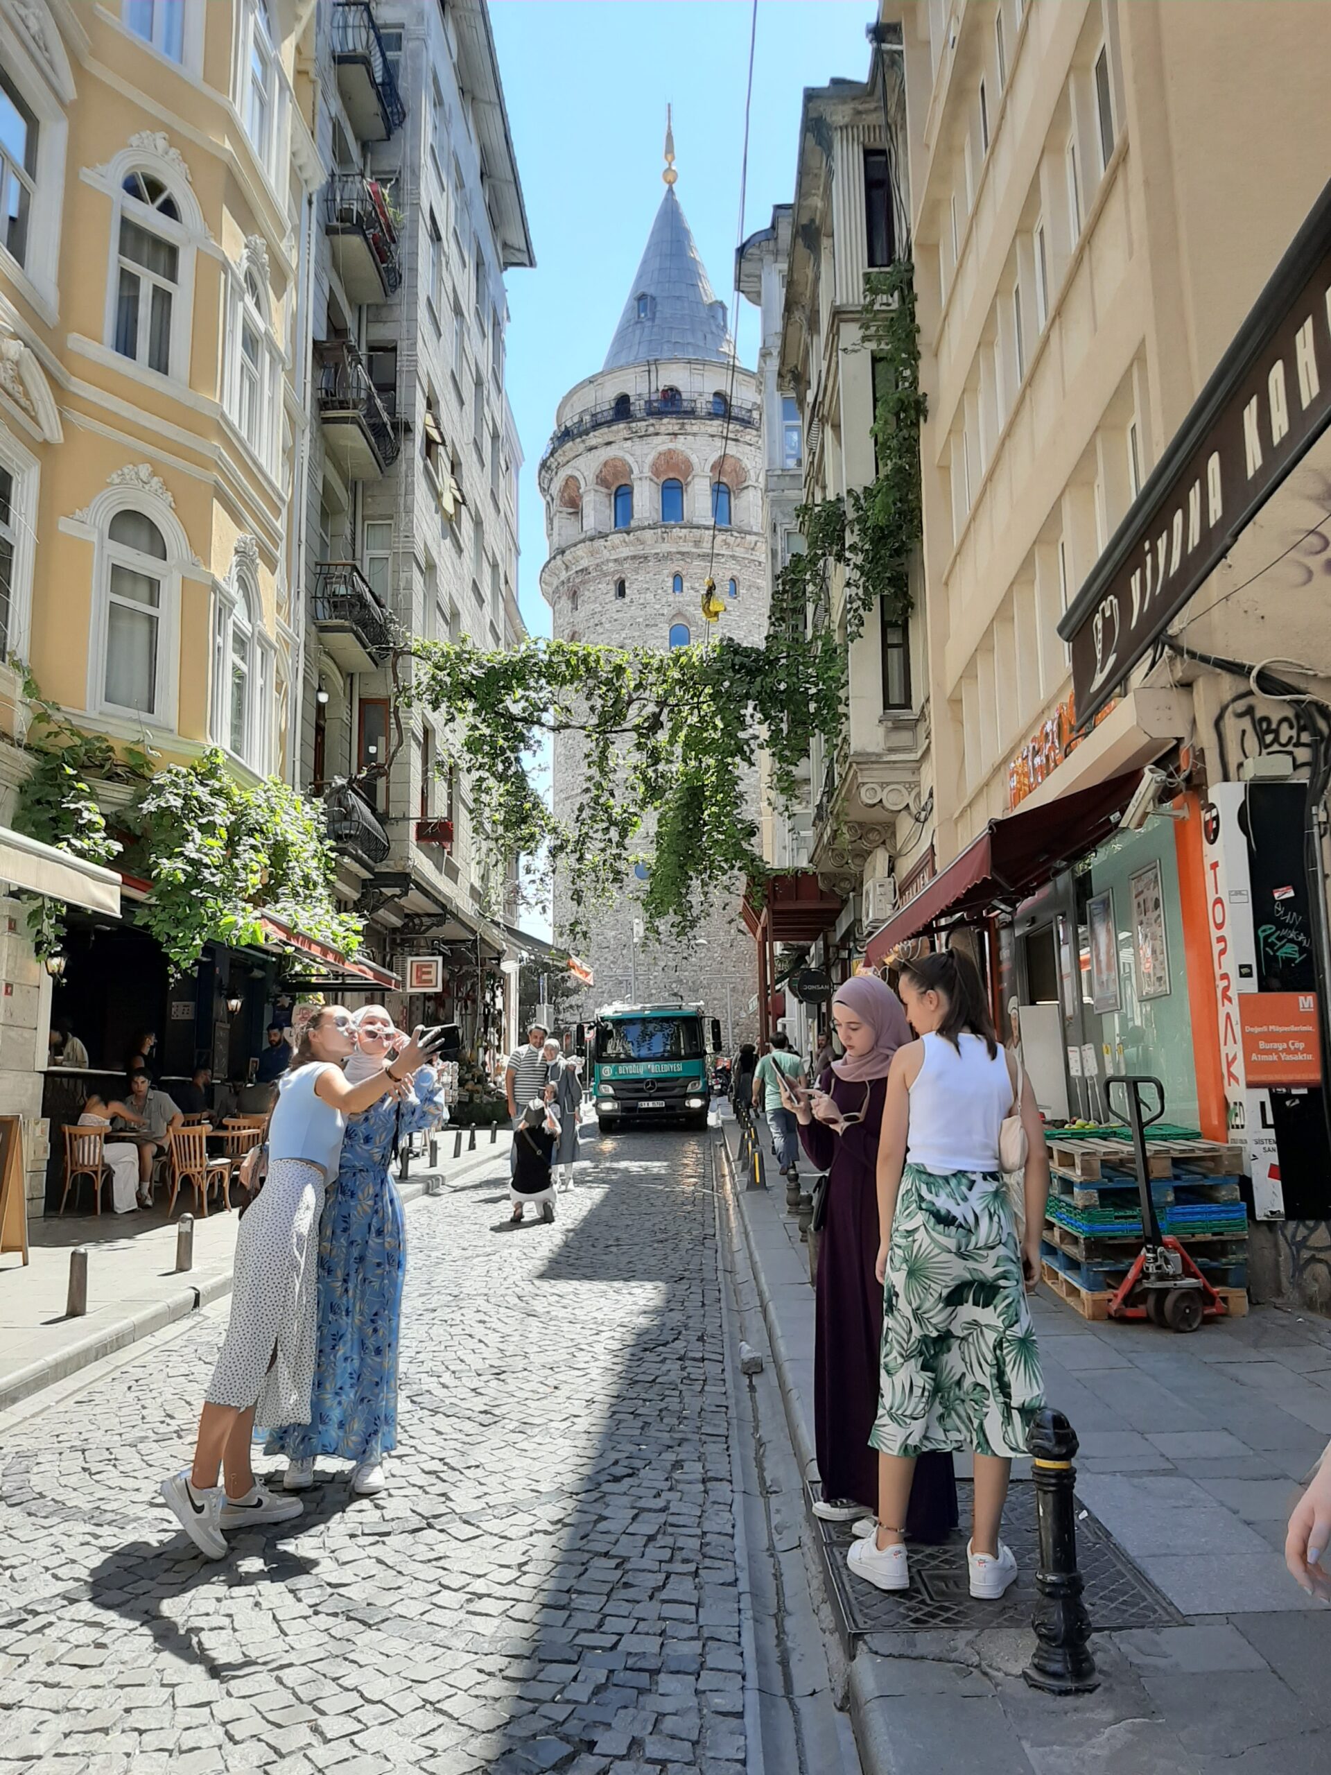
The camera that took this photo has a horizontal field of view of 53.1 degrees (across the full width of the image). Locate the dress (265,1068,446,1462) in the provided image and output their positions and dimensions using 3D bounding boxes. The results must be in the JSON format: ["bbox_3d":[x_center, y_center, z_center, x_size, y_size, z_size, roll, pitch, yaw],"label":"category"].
[{"bbox_3d":[-1.093,1.298,4.699,0.610,1.310,0.420,1,-9,-14],"label":"dress"}]

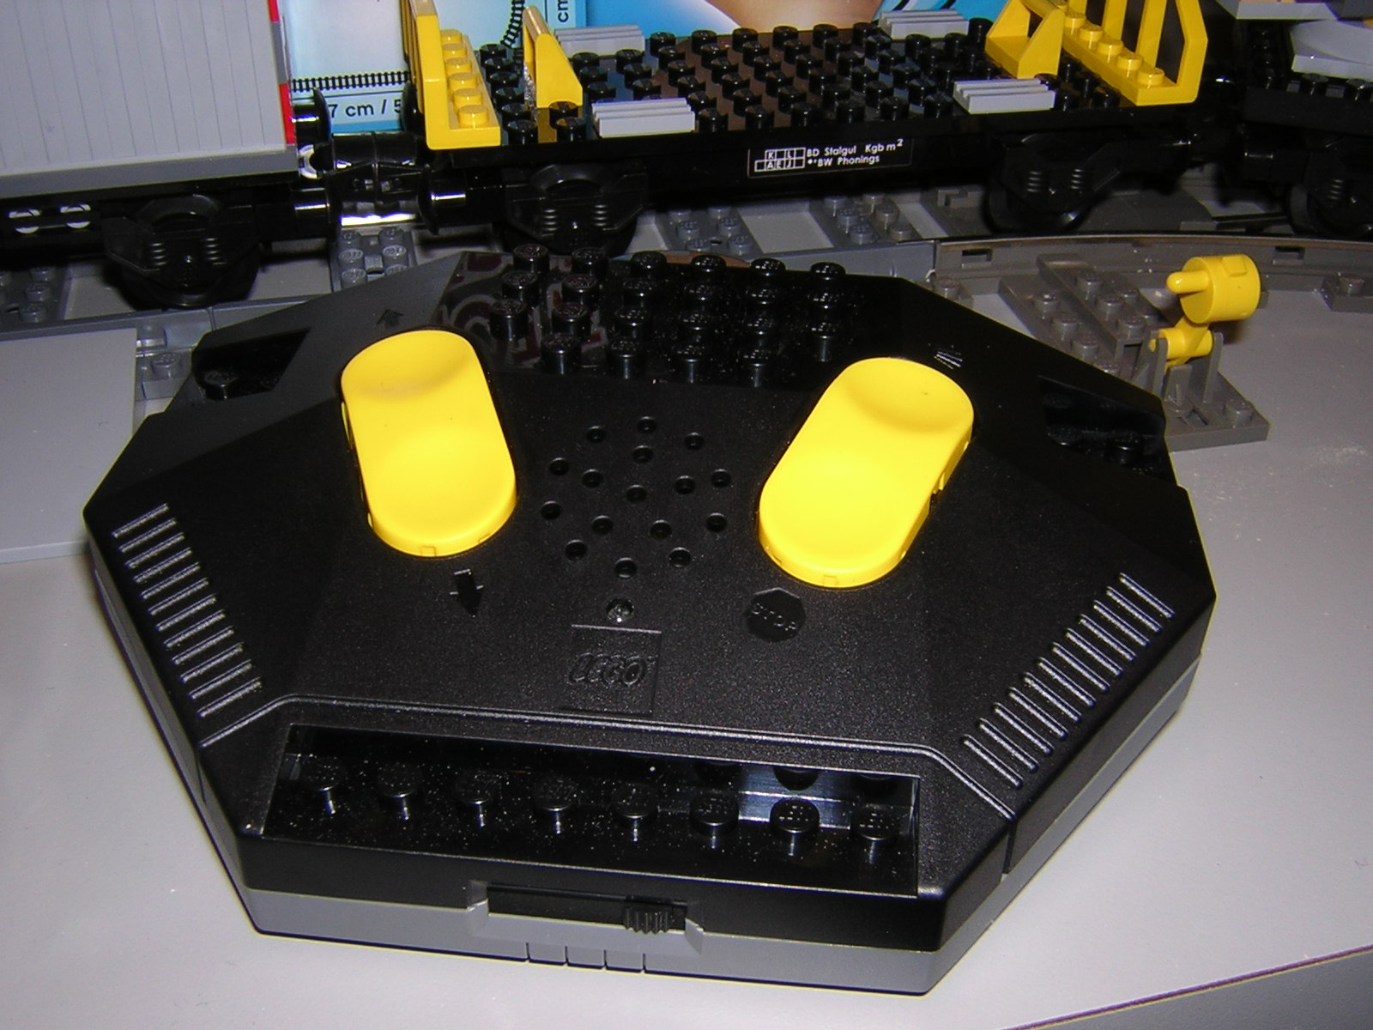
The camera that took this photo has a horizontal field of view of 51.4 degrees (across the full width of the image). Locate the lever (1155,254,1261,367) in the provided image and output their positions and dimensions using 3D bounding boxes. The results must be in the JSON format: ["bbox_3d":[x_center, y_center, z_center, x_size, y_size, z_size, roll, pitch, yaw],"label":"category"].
[{"bbox_3d":[0.078,-0.031,0.224,0.015,0.023,0.010,-7,59,-11],"label":"lever"}]

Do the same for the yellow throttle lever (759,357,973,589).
[{"bbox_3d":[0.021,-0.005,0.165,0.017,0.006,0.035,24,54,16],"label":"yellow throttle lever"}]

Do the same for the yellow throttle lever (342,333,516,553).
[{"bbox_3d":[-0.030,-0.009,0.168,0.017,0.006,0.035,-16,52,-9],"label":"yellow throttle lever"}]

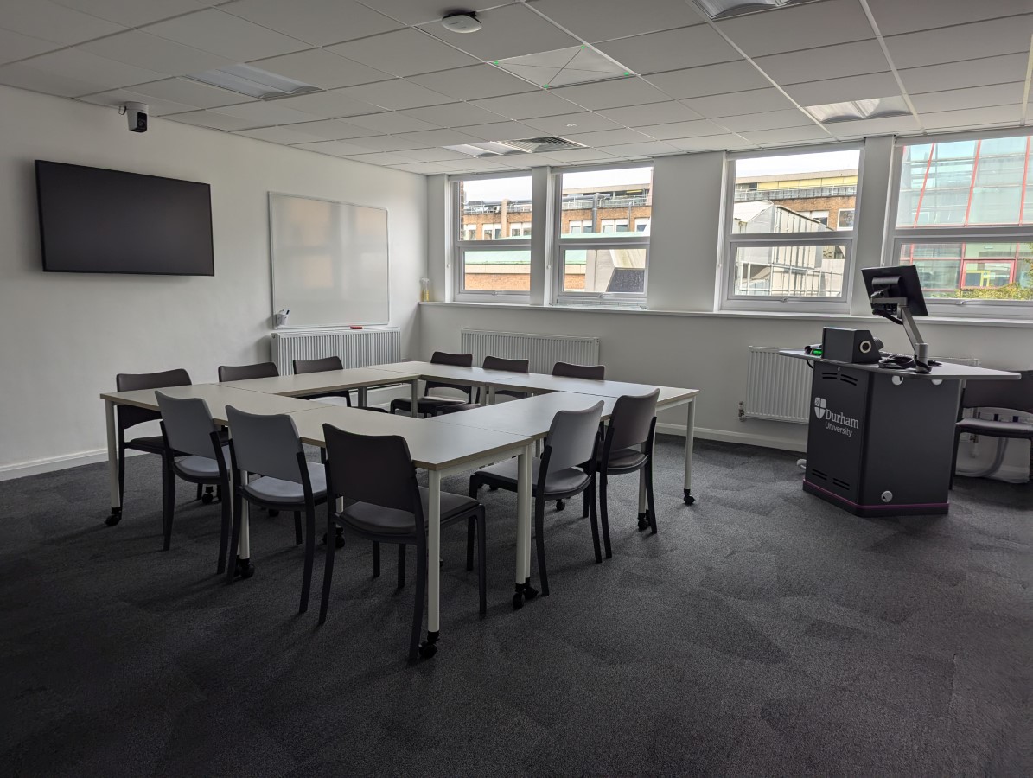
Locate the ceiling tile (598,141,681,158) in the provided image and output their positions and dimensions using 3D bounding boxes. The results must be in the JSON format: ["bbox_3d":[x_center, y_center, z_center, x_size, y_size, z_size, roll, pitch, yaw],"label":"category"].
[{"bbox_3d":[1.057,-2.082,6.221,0.606,0.025,0.576,7,10,32],"label":"ceiling tile"}]

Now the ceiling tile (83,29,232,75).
[{"bbox_3d":[-1.904,-1.777,3.815,0.595,0.020,0.595,7,10,32],"label":"ceiling tile"}]

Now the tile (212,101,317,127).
[{"bbox_3d":[-1.778,-1.999,5.181,0.600,0.030,0.600,6,10,32],"label":"tile"}]

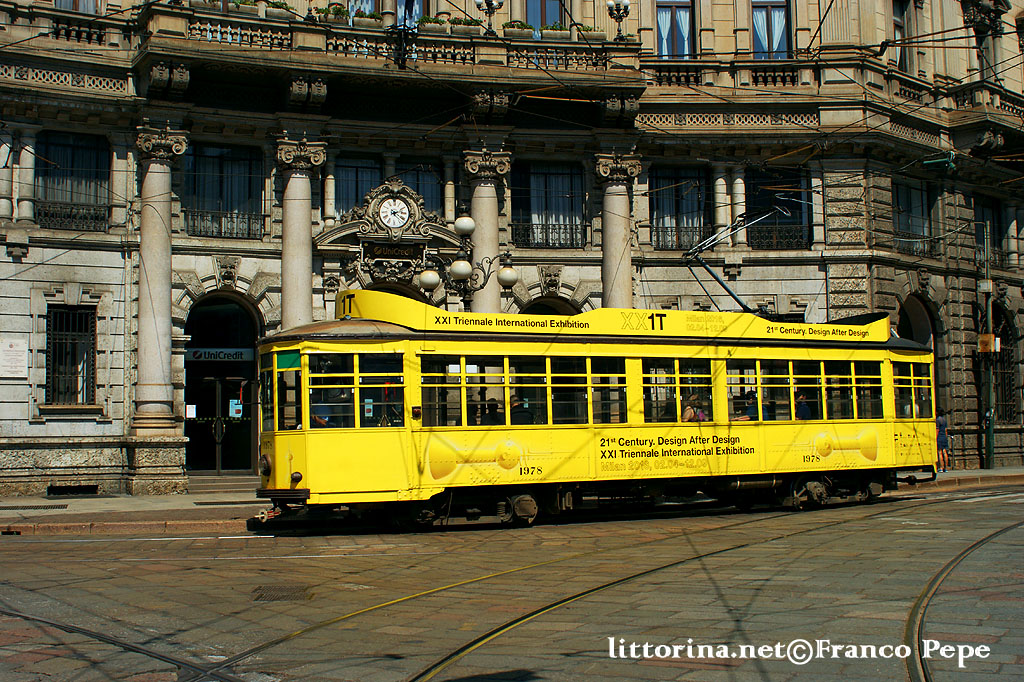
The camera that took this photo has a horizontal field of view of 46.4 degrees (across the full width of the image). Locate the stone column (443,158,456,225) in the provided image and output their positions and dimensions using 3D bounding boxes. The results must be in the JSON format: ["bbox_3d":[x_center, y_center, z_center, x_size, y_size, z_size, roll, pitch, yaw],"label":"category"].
[{"bbox_3d":[-1.600,-3.665,30.711,0.400,2.080,0.400,0,-5,-10],"label":"stone column"}]

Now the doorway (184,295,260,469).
[{"bbox_3d":[-7.090,1.024,29.299,1.851,4.453,0.500,1,-5,-25],"label":"doorway"}]

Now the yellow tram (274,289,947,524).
[{"bbox_3d":[2.205,1.241,21.035,13.800,3.680,2.380,1,-5,-28],"label":"yellow tram"}]

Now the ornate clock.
[{"bbox_3d":[-2.763,-3.024,28.100,0.763,0.762,0.250,0,-5,-17],"label":"ornate clock"}]

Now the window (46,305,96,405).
[{"bbox_3d":[-10.174,0.312,27.582,1.120,2.300,0.250,1,-5,-26],"label":"window"}]

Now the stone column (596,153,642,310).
[{"bbox_3d":[2.806,-1.262,31.482,1.170,7.090,1.170,-1,-4,-6],"label":"stone column"}]

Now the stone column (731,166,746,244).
[{"bbox_3d":[6.106,-3.621,32.152,0.430,2.180,0.430,-1,-5,-2],"label":"stone column"}]

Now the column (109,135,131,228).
[{"bbox_3d":[-8.831,-3.601,26.845,0.476,2.184,0.400,2,-5,-28],"label":"column"}]

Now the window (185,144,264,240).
[{"bbox_3d":[-6.641,-3.442,27.551,1.844,2.194,0.300,1,-5,-24],"label":"window"}]

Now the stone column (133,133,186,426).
[{"bbox_3d":[-7.885,-1.290,26.600,1.040,6.678,1.040,1,-5,-25],"label":"stone column"}]

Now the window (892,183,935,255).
[{"bbox_3d":[11.922,-3.632,35.463,2.439,2.255,0.250,3,-6,-43],"label":"window"}]

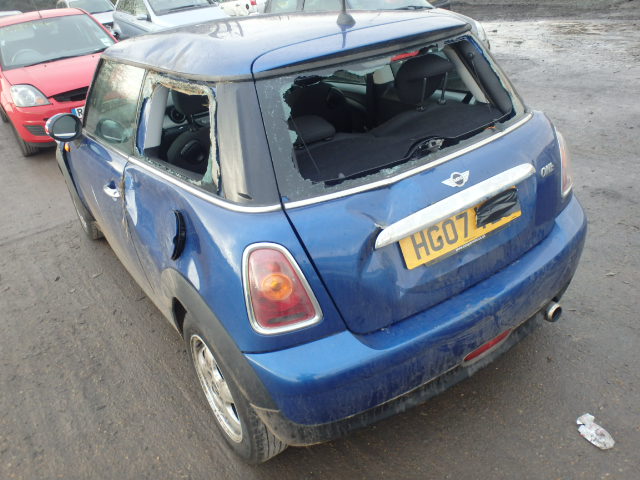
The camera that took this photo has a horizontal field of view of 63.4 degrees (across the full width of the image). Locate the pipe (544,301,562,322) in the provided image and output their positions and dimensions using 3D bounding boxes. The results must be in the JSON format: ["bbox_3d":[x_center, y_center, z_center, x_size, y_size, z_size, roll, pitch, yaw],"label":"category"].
[{"bbox_3d":[0.928,0.283,2.099,0.075,0.075,0.080,-23,31,-26],"label":"pipe"}]

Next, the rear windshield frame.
[{"bbox_3d":[0.283,-0.443,1.696,1.060,0.390,0.085,-23,-9,-26],"label":"rear windshield frame"}]

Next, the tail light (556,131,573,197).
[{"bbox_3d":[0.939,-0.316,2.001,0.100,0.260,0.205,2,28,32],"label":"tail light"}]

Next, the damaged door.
[{"bbox_3d":[-1.064,-0.377,2.681,0.200,1.020,1.180,-15,27,-30],"label":"damaged door"}]

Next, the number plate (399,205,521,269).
[{"bbox_3d":[0.465,-0.050,1.661,0.520,0.111,0.015,-23,13,-26],"label":"number plate"}]

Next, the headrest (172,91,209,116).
[{"bbox_3d":[-0.532,-0.638,2.297,0.260,0.170,0.110,-23,31,-26],"label":"headrest"}]

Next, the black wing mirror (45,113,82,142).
[{"bbox_3d":[-1.409,-0.615,2.813,0.205,0.150,0.120,-29,34,-34],"label":"black wing mirror"}]

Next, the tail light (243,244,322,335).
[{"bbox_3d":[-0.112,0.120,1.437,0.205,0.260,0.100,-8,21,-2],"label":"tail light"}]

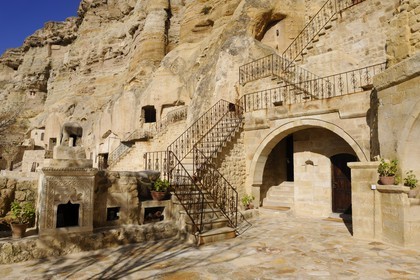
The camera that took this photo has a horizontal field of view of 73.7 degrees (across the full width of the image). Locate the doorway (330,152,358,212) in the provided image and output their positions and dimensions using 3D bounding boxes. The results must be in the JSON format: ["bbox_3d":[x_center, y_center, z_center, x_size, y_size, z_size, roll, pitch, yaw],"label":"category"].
[{"bbox_3d":[4.360,1.442,9.076,0.880,1.980,0.250,-2,-5,35],"label":"doorway"}]

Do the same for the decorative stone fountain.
[{"bbox_3d":[-3.050,0.833,6.056,1.080,2.300,0.850,2,-4,-24],"label":"decorative stone fountain"}]

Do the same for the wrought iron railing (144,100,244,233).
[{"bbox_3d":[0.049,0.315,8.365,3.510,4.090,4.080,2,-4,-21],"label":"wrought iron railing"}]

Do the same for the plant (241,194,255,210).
[{"bbox_3d":[1.190,1.984,8.888,0.460,0.520,0.440,0,-4,0],"label":"plant"}]

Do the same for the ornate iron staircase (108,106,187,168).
[{"bbox_3d":[-3.985,-0.223,17.853,5.000,3.800,0.400,1,-4,-3],"label":"ornate iron staircase"}]

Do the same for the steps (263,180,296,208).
[{"bbox_3d":[2.639,2.037,10.639,1.250,0.850,1.200,-1,-4,19],"label":"steps"}]

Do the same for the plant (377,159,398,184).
[{"bbox_3d":[4.195,0.744,6.617,0.490,0.590,0.470,-2,-5,33],"label":"plant"}]

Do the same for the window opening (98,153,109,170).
[{"bbox_3d":[-6.560,1.324,17.247,0.650,1.150,0.300,0,-4,3],"label":"window opening"}]

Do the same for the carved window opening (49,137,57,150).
[{"bbox_3d":[-13.233,0.294,23.526,0.700,1.180,0.300,1,-4,-11],"label":"carved window opening"}]

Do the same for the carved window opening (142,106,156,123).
[{"bbox_3d":[-4.030,-1.699,18.653,0.920,1.080,0.350,1,-4,-7],"label":"carved window opening"}]

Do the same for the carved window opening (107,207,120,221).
[{"bbox_3d":[-2.087,1.590,6.056,0.320,0.310,0.180,2,-4,-25],"label":"carved window opening"}]

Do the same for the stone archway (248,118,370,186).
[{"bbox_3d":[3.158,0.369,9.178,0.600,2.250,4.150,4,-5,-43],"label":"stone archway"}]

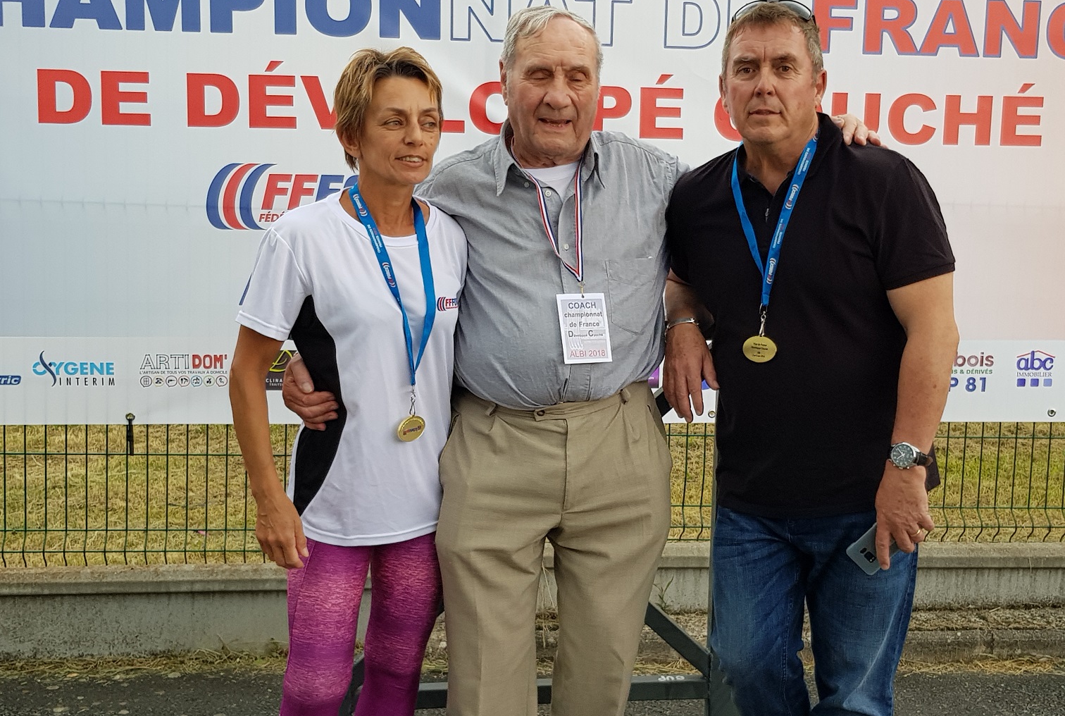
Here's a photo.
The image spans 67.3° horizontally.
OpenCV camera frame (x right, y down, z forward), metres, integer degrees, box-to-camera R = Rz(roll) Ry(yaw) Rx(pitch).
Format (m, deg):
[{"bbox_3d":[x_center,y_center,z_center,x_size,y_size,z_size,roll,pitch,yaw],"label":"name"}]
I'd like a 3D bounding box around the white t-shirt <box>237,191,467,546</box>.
[{"bbox_3d":[-0.315,0.008,1.440,0.440,0.610,0.270,-1,4,-34],"label":"white t-shirt"}]

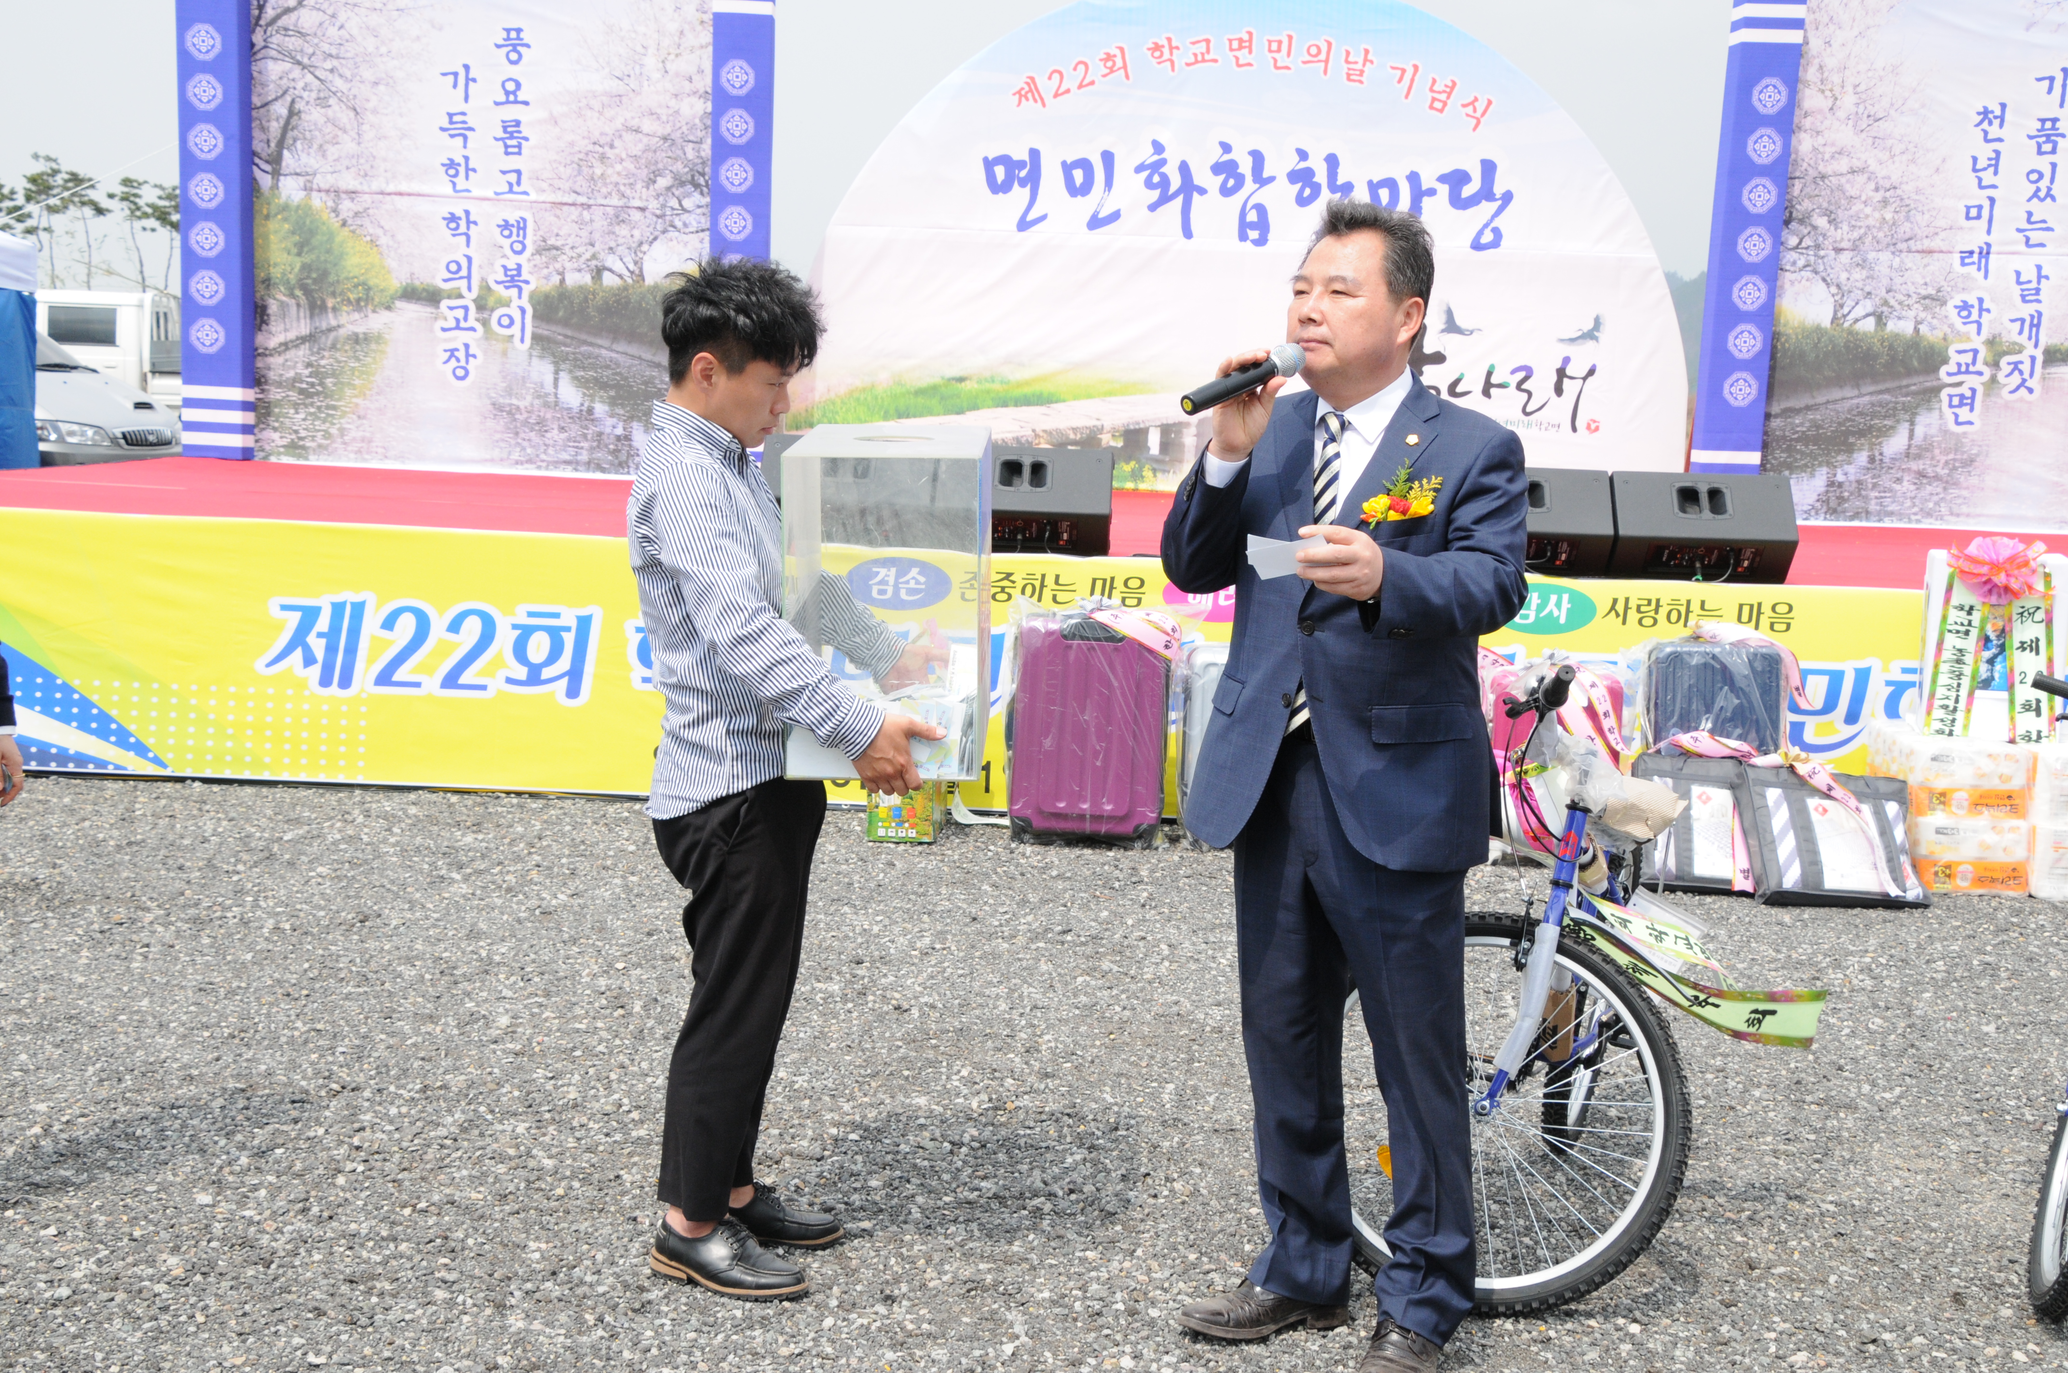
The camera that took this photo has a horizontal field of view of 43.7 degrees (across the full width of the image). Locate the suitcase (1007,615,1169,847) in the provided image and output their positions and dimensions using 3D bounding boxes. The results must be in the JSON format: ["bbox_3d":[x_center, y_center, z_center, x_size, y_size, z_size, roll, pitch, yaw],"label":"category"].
[{"bbox_3d":[0.172,0.104,7.454,0.435,0.650,0.260,3,10,4],"label":"suitcase"}]

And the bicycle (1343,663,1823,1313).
[{"bbox_3d":[0.993,0.444,4.731,0.730,1.060,1.473,6,11,21],"label":"bicycle"}]

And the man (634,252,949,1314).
[{"bbox_3d":[-0.406,0.153,4.227,0.538,1.695,0.609,3,10,4],"label":"man"}]

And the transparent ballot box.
[{"bbox_3d":[-0.227,-0.154,4.212,0.296,0.492,0.612,1,10,1],"label":"transparent ballot box"}]

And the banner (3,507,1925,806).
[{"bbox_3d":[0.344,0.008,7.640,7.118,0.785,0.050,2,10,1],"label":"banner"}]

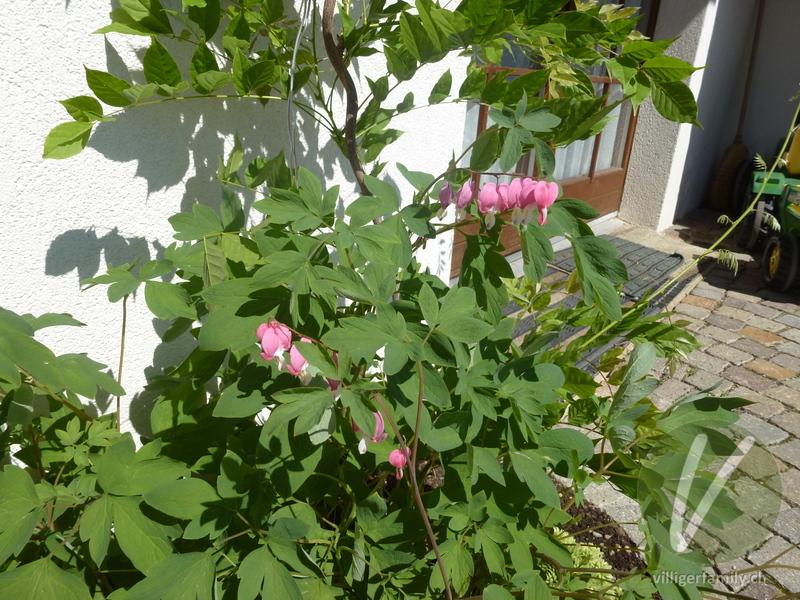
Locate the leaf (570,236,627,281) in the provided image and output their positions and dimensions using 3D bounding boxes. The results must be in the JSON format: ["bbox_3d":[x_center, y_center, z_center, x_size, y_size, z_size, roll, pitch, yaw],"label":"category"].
[{"bbox_3d":[0.204,-0.043,0.570,0.050,0.031,0.034,12,25,19],"label":"leaf"}]

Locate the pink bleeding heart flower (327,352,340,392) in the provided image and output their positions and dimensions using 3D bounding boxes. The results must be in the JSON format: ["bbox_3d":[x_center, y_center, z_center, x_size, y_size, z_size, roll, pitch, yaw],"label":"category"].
[{"bbox_3d":[-0.055,0.060,0.460,0.020,0.035,0.020,0,21,-7],"label":"pink bleeding heart flower"}]

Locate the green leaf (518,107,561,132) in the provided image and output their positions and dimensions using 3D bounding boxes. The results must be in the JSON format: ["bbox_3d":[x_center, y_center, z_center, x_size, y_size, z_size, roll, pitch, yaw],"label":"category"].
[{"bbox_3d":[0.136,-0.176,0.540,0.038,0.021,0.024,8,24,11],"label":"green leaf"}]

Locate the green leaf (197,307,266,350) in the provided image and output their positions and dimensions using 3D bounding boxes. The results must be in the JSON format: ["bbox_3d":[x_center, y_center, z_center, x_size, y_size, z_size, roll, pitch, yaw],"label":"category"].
[{"bbox_3d":[-0.175,0.030,0.580,0.072,0.026,0.040,-5,25,-17],"label":"green leaf"}]

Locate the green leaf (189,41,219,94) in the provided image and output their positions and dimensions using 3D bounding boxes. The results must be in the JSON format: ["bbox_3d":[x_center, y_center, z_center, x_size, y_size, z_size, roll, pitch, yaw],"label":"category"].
[{"bbox_3d":[-0.289,-0.345,0.820,0.044,0.076,0.030,-8,23,-26],"label":"green leaf"}]

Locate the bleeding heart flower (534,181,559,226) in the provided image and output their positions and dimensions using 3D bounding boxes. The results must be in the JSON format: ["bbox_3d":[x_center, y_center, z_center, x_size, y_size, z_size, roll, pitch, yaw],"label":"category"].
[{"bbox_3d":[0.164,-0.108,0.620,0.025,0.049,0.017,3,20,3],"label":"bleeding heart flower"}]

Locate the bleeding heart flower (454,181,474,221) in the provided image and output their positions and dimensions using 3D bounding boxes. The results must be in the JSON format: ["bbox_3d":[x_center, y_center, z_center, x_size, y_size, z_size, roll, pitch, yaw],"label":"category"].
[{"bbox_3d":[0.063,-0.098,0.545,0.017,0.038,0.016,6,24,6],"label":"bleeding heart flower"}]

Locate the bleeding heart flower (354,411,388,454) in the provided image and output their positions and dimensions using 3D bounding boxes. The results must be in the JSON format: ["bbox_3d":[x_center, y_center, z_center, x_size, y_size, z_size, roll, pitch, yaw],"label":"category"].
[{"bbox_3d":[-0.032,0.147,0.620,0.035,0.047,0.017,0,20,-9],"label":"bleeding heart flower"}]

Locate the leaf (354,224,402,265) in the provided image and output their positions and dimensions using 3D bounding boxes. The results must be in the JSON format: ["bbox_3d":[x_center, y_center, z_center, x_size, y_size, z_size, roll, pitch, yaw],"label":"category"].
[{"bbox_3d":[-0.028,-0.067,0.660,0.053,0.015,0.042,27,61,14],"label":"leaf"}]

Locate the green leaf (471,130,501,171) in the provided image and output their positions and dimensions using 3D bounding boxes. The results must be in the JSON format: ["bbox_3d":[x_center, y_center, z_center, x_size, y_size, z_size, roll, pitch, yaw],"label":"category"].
[{"bbox_3d":[0.120,-0.210,0.780,0.043,0.065,0.030,5,21,7],"label":"green leaf"}]

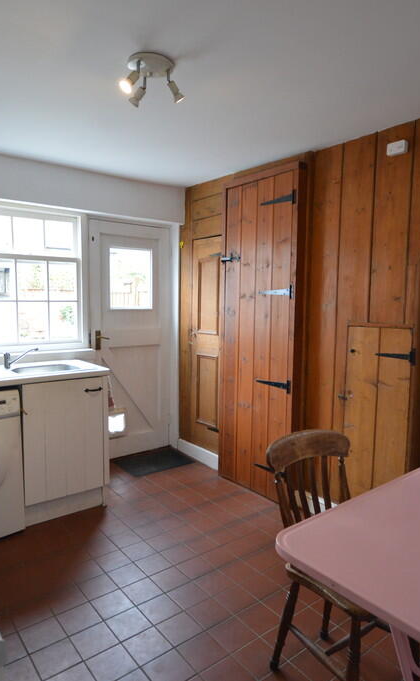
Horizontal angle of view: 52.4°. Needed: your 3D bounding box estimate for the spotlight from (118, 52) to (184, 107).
[{"bbox_3d":[-0.236,-1.071,1.782,0.270,0.165,0.230,0,5,-8],"label":"spotlight"}]

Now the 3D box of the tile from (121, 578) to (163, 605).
[{"bbox_3d":[-0.325,1.208,2.046,0.149,0.012,0.149,-3,7,-38],"label":"tile"}]

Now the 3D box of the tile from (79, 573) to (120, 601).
[{"bbox_3d":[-0.534,1.184,2.042,0.150,0.012,0.150,-4,7,-39],"label":"tile"}]

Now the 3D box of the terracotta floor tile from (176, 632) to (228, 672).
[{"bbox_3d":[-0.032,1.230,1.673,0.149,0.013,0.149,-3,6,-38],"label":"terracotta floor tile"}]

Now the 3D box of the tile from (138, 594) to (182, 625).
[{"bbox_3d":[-0.221,1.200,1.900,0.150,0.012,0.150,-4,7,-39],"label":"tile"}]

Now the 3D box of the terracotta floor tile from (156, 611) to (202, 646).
[{"bbox_3d":[-0.130,1.231,1.816,0.149,0.012,0.149,-3,7,-38],"label":"terracotta floor tile"}]

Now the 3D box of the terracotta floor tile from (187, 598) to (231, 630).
[{"bbox_3d":[-0.008,1.225,1.907,0.149,0.012,0.149,-3,7,-38],"label":"terracotta floor tile"}]

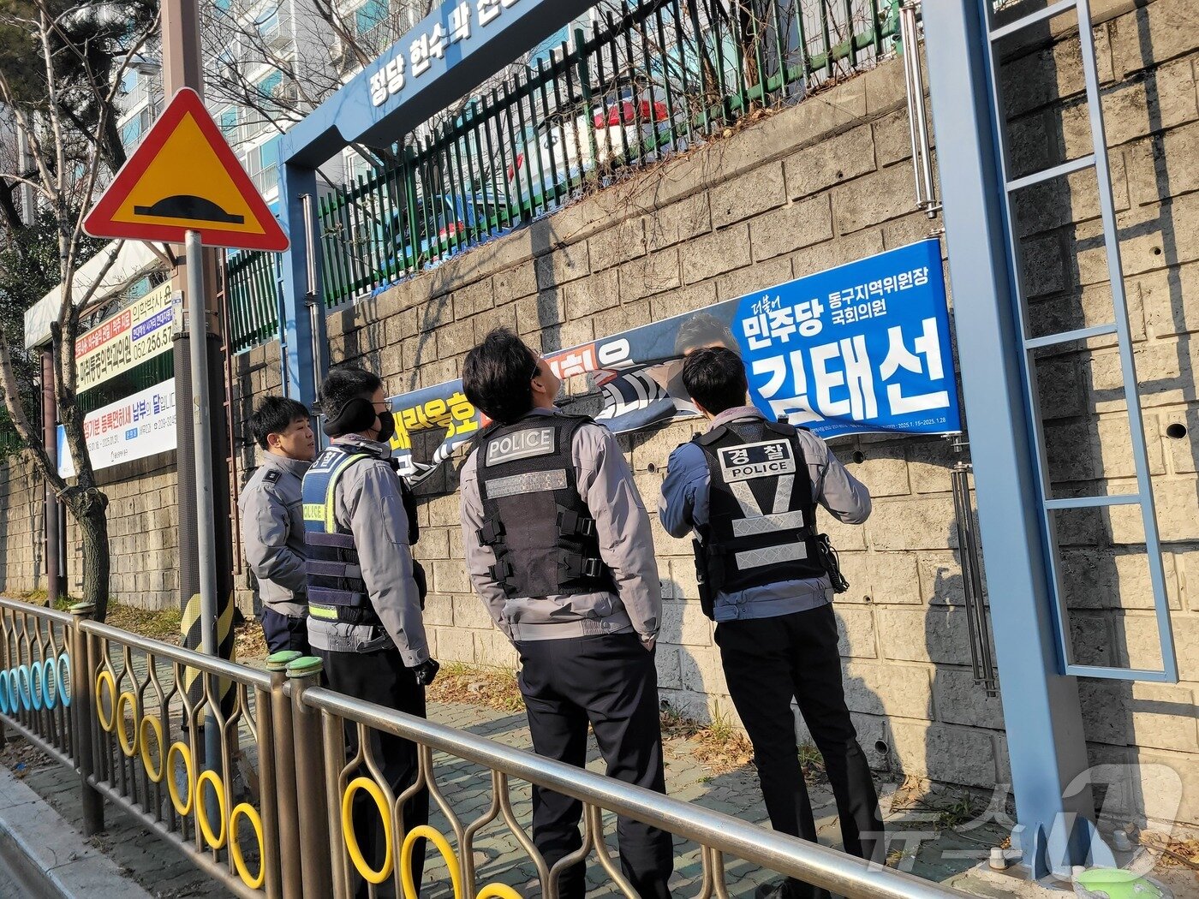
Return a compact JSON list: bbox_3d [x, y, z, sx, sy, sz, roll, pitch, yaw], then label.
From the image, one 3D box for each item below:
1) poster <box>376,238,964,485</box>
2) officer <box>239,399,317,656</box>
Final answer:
[{"bbox_3d":[-0.420,-0.155,4.960,0.090,0.710,4.900,-1,-5,-43],"label":"poster"},{"bbox_3d":[-1.200,0.640,3.570,0.380,1.740,0.530,-5,-5,10],"label":"officer"}]

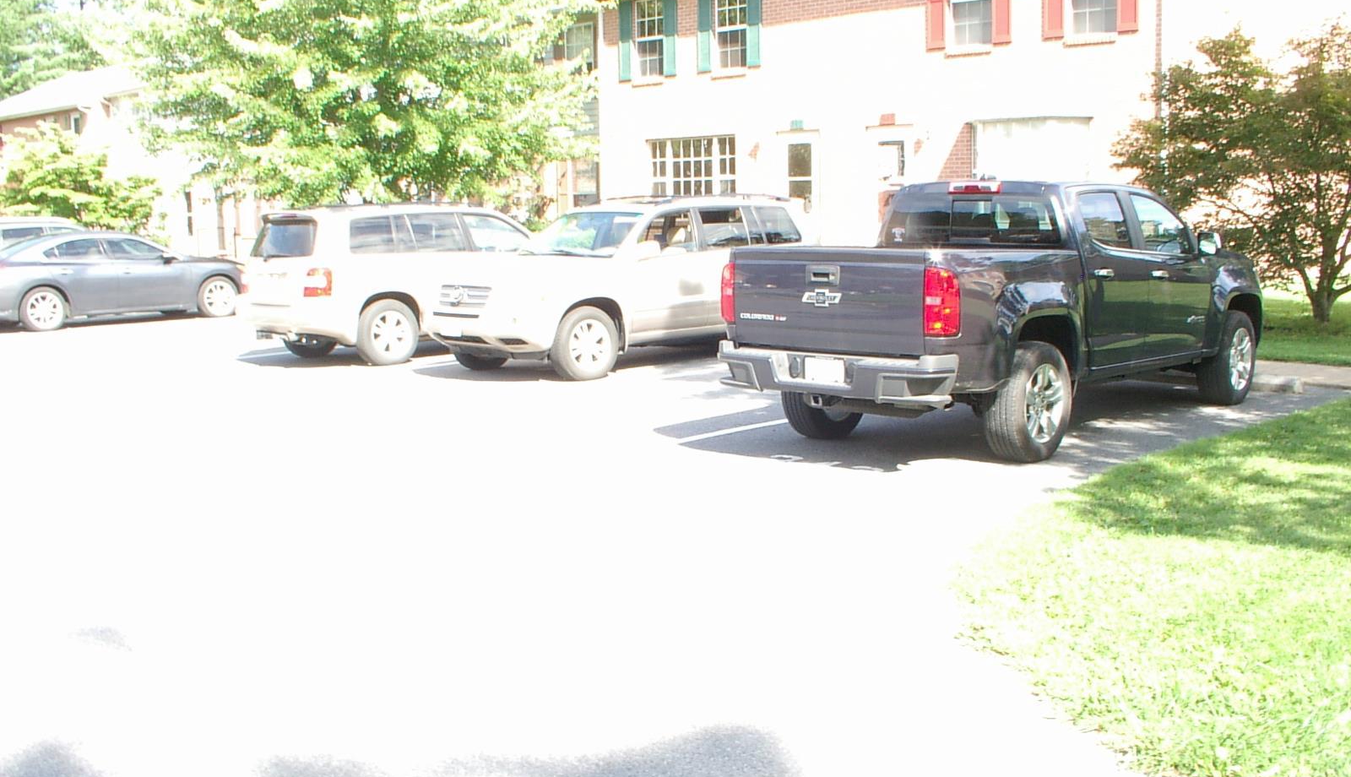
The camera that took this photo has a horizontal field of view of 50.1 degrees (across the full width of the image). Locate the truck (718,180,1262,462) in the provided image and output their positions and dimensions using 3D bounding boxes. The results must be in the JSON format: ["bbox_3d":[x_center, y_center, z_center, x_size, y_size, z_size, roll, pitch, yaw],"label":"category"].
[{"bbox_3d":[2.686,-0.627,10.788,1.890,1.790,5.400,5,9,42],"label":"truck"}]

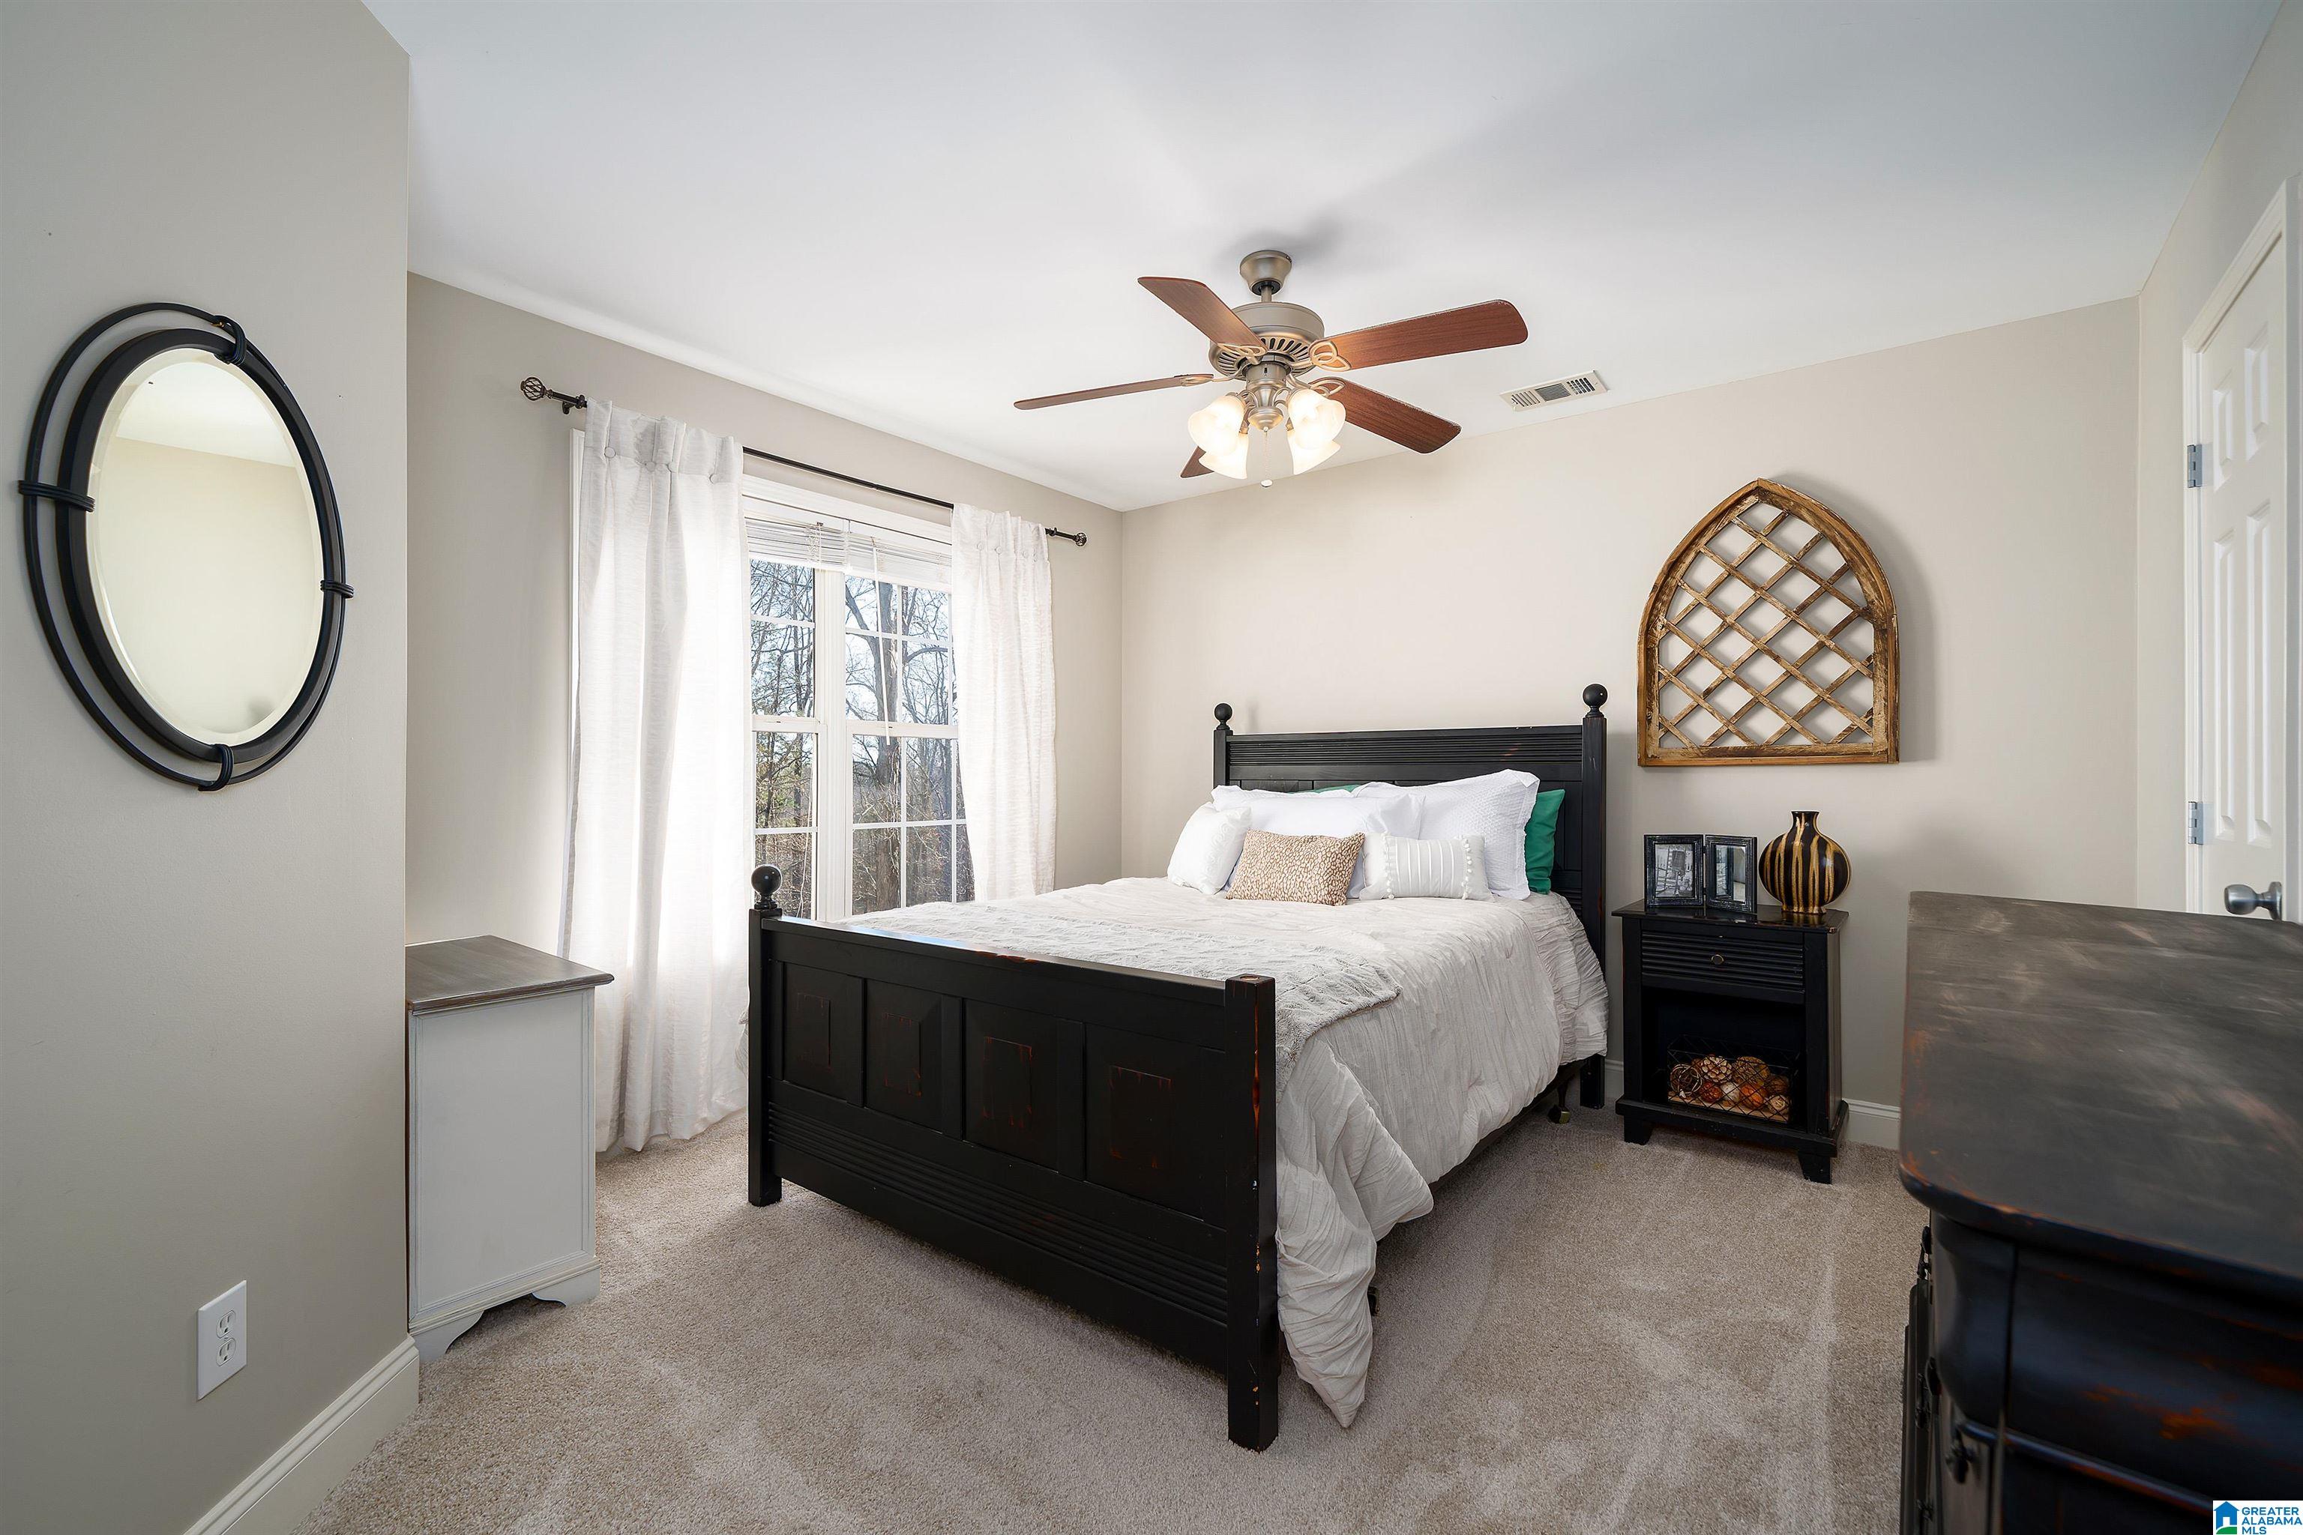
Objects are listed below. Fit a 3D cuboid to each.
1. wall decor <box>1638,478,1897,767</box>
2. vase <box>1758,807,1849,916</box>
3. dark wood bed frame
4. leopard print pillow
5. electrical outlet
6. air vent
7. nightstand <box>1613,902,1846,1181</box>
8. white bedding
[{"bbox_3d":[1.966,-0.466,3.099,0.700,0.920,0.065,0,0,37],"label":"wall decor"},{"bbox_3d":[1.985,0.293,2.913,0.225,0.310,0.225,0,0,37],"label":"vase"},{"bbox_3d":[0.242,0.444,2.953,1.600,1.450,2.180,0,0,39],"label":"dark wood bed frame"},{"bbox_3d":[0.468,0.320,3.127,0.420,0.270,0.130,0,-32,32],"label":"leopard print pillow"},{"bbox_3d":[-1.302,0.805,1.351,0.008,0.123,0.080,0,0,-8],"label":"electrical outlet"},{"bbox_3d":[1.367,-1.264,3.252,0.297,0.012,0.197,0,0,37],"label":"air vent"},{"bbox_3d":[1.780,0.811,2.965,0.575,0.718,0.385,0,0,37],"label":"nightstand"},{"bbox_3d":[0.215,0.752,2.949,1.820,0.700,2.020,0,0,39],"label":"white bedding"}]

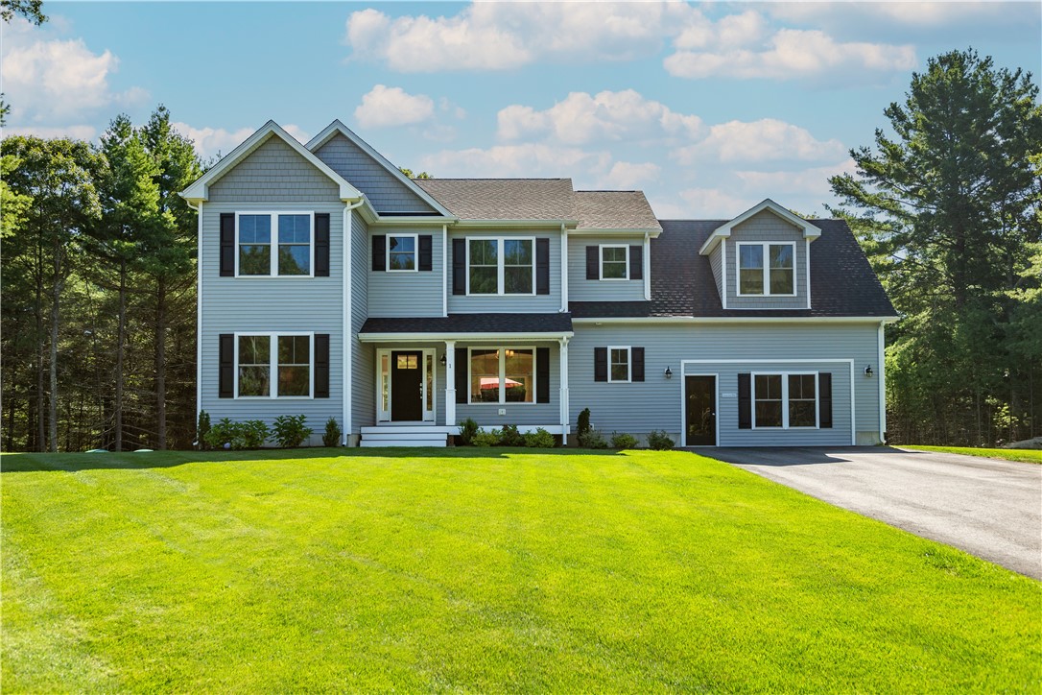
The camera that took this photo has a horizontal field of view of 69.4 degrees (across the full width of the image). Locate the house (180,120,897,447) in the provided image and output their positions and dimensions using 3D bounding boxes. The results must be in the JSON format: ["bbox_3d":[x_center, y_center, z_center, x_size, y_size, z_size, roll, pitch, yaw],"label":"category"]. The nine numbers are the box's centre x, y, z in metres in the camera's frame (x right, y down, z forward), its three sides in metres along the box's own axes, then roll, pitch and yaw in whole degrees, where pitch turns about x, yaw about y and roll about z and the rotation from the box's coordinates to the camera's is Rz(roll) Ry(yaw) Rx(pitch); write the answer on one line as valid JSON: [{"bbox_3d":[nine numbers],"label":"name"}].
[{"bbox_3d":[1.220,-1.350,24.100,19.100,8.850,11.200,0,-4,0],"label":"house"}]

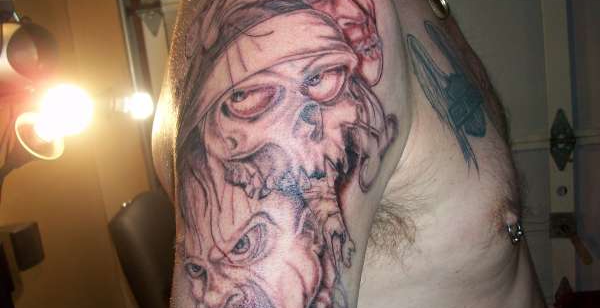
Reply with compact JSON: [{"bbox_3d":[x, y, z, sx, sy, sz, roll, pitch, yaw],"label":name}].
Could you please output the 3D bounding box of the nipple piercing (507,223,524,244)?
[{"bbox_3d":[0.183,0.067,0.500,0.015,0.017,0.007,-14,12,-33],"label":"nipple piercing"}]

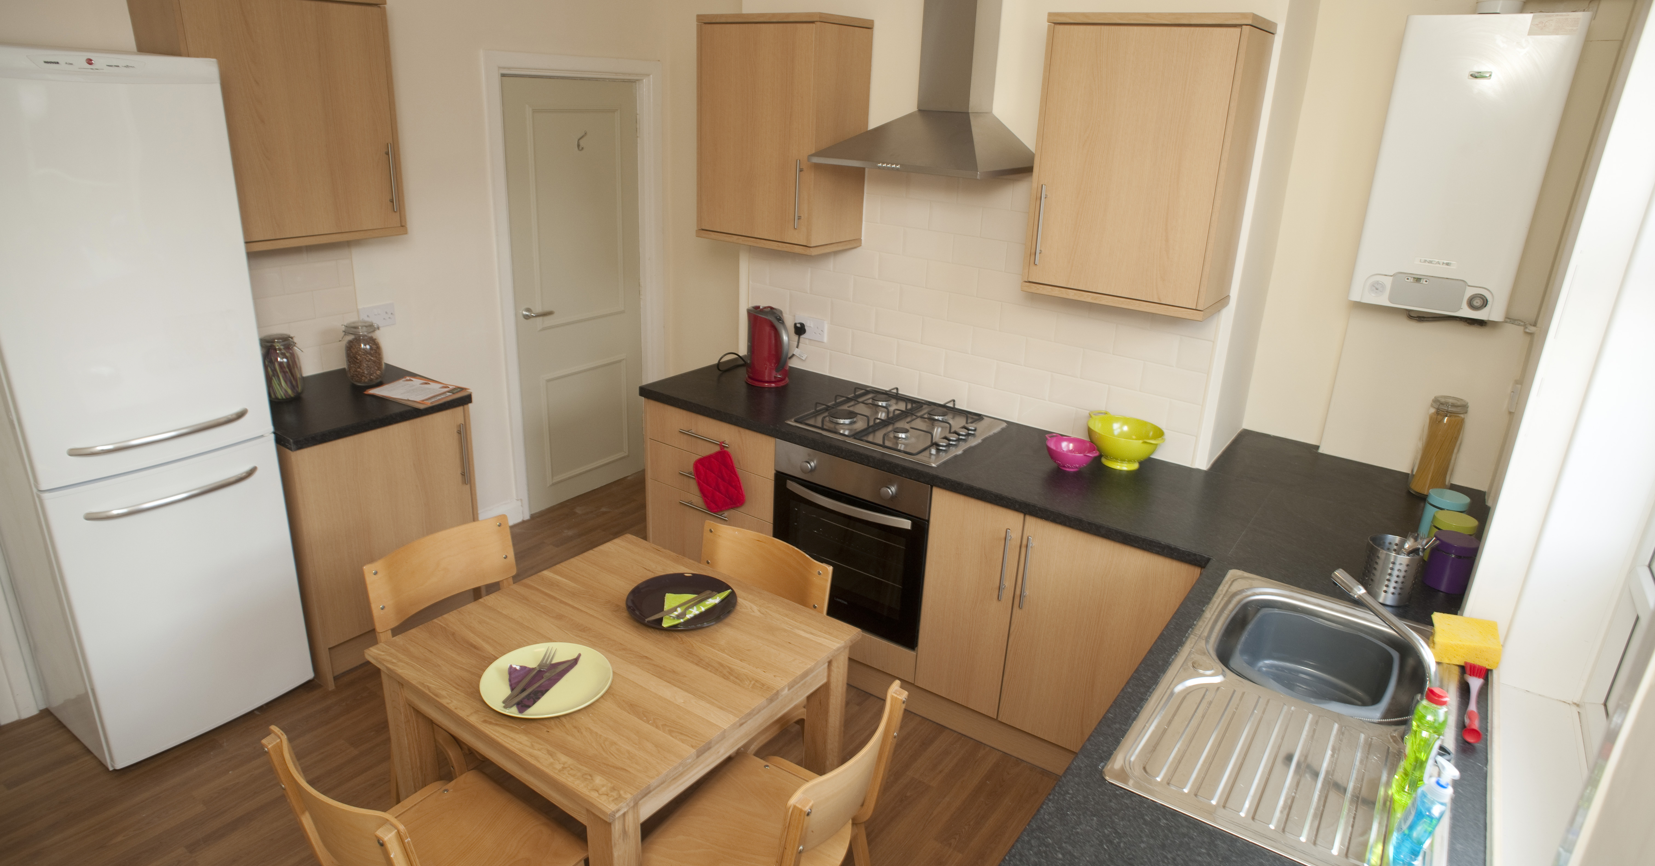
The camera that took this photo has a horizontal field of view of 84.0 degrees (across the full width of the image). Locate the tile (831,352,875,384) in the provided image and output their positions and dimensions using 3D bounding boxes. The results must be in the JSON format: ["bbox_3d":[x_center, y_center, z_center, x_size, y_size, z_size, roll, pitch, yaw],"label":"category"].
[{"bbox_3d":[0.088,-0.251,3.555,0.198,0.100,0.010,16,25,32],"label":"tile"}]

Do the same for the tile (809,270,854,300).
[{"bbox_3d":[0.019,-0.560,3.498,0.198,0.100,0.010,16,25,32],"label":"tile"}]

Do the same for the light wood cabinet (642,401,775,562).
[{"bbox_3d":[-0.275,0.259,3.626,0.622,0.830,0.595,16,24,32],"label":"light wood cabinet"}]

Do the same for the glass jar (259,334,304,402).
[{"bbox_3d":[-1.854,-0.225,3.120,0.122,0.212,0.122,2,21,-1],"label":"glass jar"}]

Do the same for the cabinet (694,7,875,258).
[{"bbox_3d":[-0.160,-1.056,3.247,0.522,0.749,0.306,16,25,32],"label":"cabinet"}]

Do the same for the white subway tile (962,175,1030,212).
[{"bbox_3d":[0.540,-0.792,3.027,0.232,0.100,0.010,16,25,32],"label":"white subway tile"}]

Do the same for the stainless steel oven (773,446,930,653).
[{"bbox_3d":[0.211,0.297,3.266,0.606,0.595,0.554,16,25,32],"label":"stainless steel oven"}]

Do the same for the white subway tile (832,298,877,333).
[{"bbox_3d":[0.094,-0.448,3.523,0.200,0.100,0.008,16,25,32],"label":"white subway tile"}]

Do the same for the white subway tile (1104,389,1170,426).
[{"bbox_3d":[0.996,-0.085,2.953,0.200,0.100,0.010,16,25,32],"label":"white subway tile"}]

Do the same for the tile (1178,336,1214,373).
[{"bbox_3d":[1.111,-0.240,2.777,0.086,0.099,0.009,16,25,32],"label":"tile"}]

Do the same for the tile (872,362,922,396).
[{"bbox_3d":[0.254,-0.209,3.477,0.200,0.097,0.010,16,24,32],"label":"tile"}]

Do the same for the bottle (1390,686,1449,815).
[{"bbox_3d":[0.991,0.516,1.528,0.058,0.212,0.070,21,28,39],"label":"bottle"}]

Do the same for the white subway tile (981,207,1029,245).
[{"bbox_3d":[0.607,-0.685,3.047,0.200,0.100,0.010,16,24,32],"label":"white subway tile"}]

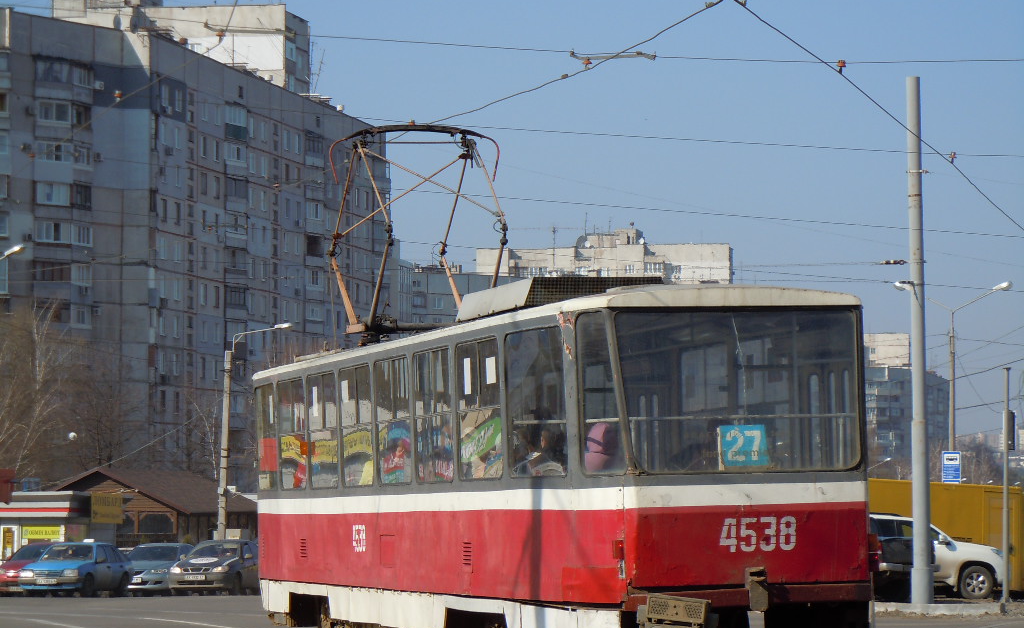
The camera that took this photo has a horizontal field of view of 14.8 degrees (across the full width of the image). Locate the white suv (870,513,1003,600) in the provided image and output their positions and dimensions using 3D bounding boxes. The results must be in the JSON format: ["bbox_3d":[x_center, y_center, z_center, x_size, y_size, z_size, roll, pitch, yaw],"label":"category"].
[{"bbox_3d":[8.985,5.564,89.853,4.780,1.880,1.880,0,-3,0],"label":"white suv"}]

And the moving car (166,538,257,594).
[{"bbox_3d":[-7.409,6.576,102.540,1.680,1.430,4.240,-1,-3,16],"label":"moving car"}]

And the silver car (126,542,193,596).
[{"bbox_3d":[-9.349,6.847,106.540,1.770,1.440,4.600,-1,-3,16],"label":"silver car"}]

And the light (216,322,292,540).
[{"bbox_3d":[-8.639,4.580,132.000,2.500,8.650,0.350,0,-3,0],"label":"light"}]

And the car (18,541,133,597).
[{"bbox_3d":[-10.893,6.377,99.039,1.670,1.390,4.350,0,-3,13],"label":"car"}]

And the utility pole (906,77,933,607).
[{"bbox_3d":[7.829,0.497,75.886,0.400,10.190,0.400,-1,-3,0],"label":"utility pole"}]

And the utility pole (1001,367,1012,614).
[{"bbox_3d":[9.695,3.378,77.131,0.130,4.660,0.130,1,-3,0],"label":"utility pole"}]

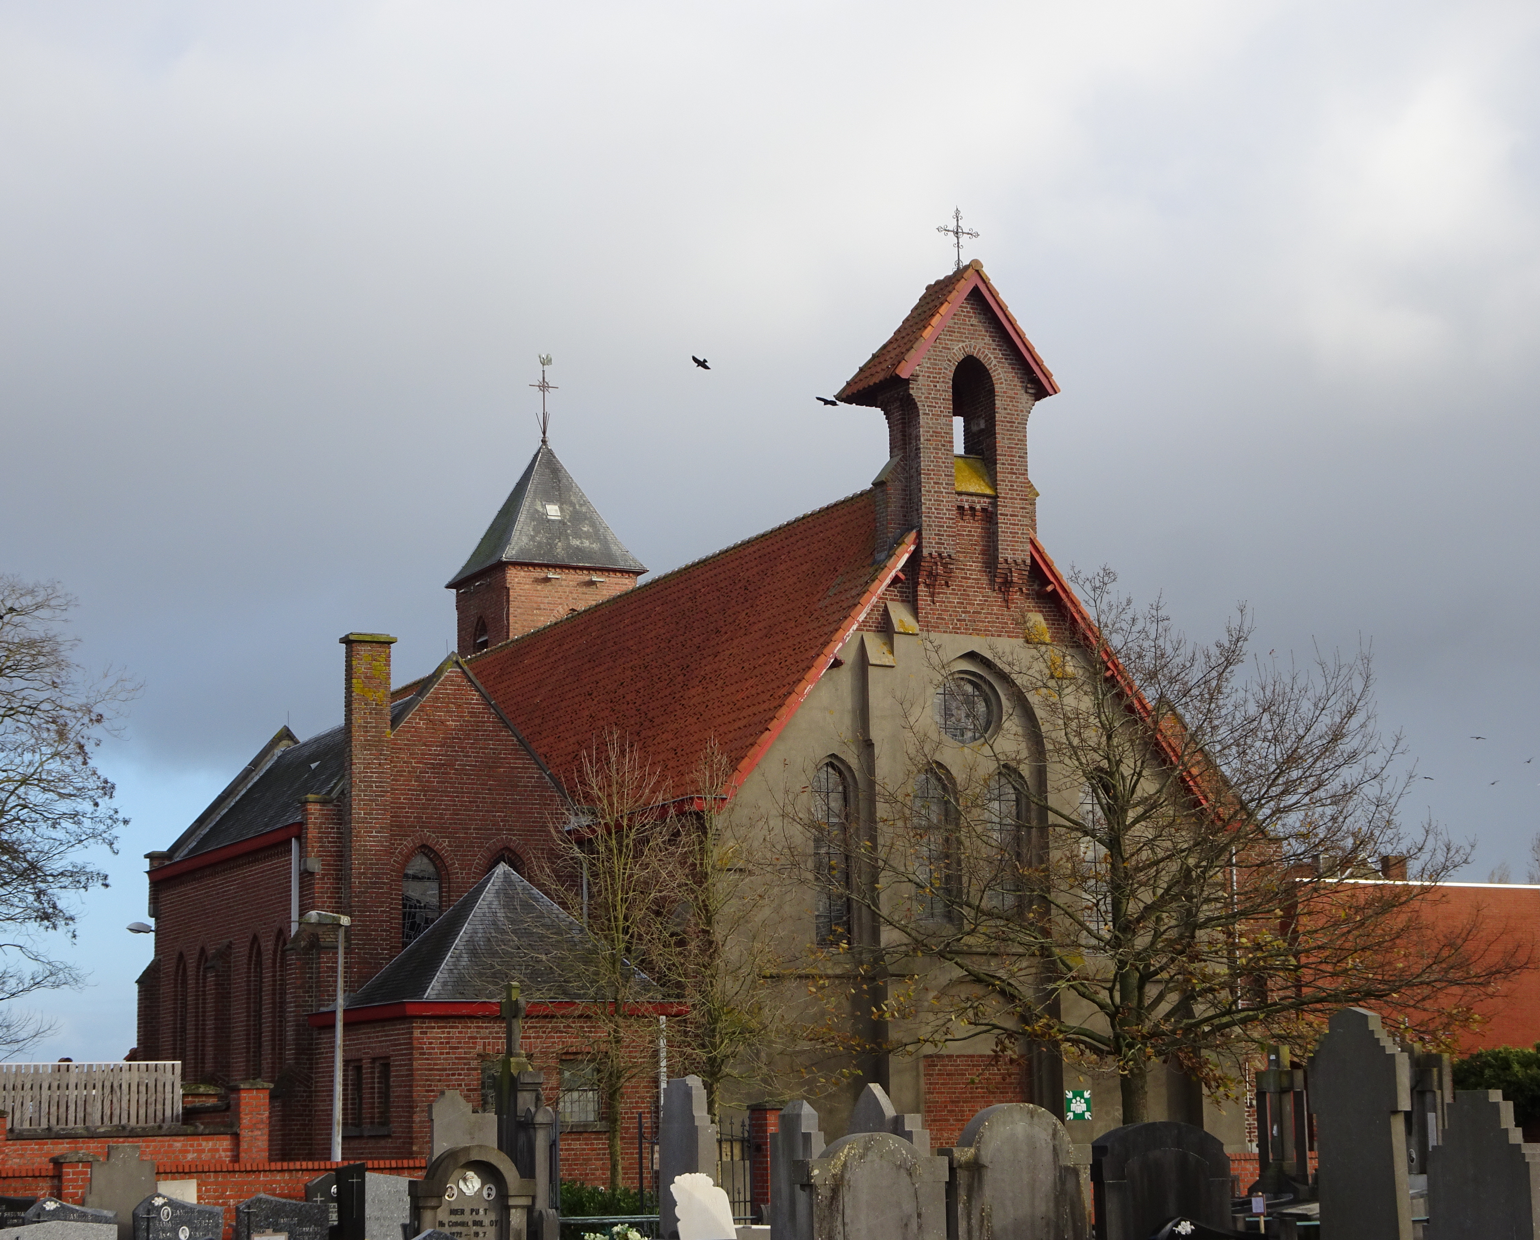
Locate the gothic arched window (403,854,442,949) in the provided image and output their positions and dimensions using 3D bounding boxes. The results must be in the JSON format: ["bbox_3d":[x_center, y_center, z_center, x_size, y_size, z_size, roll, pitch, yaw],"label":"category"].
[{"bbox_3d":[-5.951,4.973,47.290,0.700,1.950,0.200,4,-12,-27],"label":"gothic arched window"}]

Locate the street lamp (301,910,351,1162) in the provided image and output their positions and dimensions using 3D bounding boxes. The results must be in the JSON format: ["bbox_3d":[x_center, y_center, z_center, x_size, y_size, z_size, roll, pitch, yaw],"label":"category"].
[{"bbox_3d":[-5.491,5.781,34.121,0.620,4.389,0.250,-5,-11,22],"label":"street lamp"}]

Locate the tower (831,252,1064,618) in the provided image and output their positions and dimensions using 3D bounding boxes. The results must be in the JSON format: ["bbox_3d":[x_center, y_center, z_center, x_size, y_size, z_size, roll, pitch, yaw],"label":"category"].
[{"bbox_3d":[3.064,-2.970,47.722,3.159,6.127,2.226,4,-12,-27],"label":"tower"}]

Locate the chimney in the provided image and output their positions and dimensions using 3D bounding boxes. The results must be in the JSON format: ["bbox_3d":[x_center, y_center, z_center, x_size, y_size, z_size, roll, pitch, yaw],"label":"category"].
[{"bbox_3d":[-6.852,3.269,47.139,0.859,6.063,0.562,4,-12,-27],"label":"chimney"}]

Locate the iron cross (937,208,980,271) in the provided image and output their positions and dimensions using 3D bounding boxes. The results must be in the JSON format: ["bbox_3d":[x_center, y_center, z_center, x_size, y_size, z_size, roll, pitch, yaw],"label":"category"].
[{"bbox_3d":[3.298,-6.665,48.451,0.868,1.152,0.079,4,-11,-27],"label":"iron cross"}]

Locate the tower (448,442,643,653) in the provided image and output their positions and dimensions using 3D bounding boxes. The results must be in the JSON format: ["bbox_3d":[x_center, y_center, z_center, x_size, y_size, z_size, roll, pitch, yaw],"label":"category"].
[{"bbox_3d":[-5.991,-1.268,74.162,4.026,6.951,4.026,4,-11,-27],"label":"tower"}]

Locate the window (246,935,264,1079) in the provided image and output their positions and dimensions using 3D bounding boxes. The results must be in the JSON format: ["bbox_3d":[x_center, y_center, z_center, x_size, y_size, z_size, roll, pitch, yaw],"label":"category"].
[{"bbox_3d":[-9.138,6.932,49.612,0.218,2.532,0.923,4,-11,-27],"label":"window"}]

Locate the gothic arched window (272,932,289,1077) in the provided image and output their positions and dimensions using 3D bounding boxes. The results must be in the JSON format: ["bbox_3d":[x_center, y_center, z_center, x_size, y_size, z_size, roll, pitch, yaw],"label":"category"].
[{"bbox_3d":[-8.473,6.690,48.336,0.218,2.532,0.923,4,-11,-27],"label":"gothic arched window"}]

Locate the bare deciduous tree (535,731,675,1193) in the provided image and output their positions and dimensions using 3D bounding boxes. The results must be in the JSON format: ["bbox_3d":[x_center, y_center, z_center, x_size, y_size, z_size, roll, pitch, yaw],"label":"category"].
[{"bbox_3d":[-2.467,5.383,41.533,2.085,7.475,2.085,0,-10,-3],"label":"bare deciduous tree"}]

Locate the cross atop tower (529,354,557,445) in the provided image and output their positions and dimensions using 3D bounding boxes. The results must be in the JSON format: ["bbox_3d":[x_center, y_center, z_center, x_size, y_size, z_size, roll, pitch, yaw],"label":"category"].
[{"bbox_3d":[-6.119,-5.965,74.985,0.850,2.520,0.447,4,-11,-27],"label":"cross atop tower"}]

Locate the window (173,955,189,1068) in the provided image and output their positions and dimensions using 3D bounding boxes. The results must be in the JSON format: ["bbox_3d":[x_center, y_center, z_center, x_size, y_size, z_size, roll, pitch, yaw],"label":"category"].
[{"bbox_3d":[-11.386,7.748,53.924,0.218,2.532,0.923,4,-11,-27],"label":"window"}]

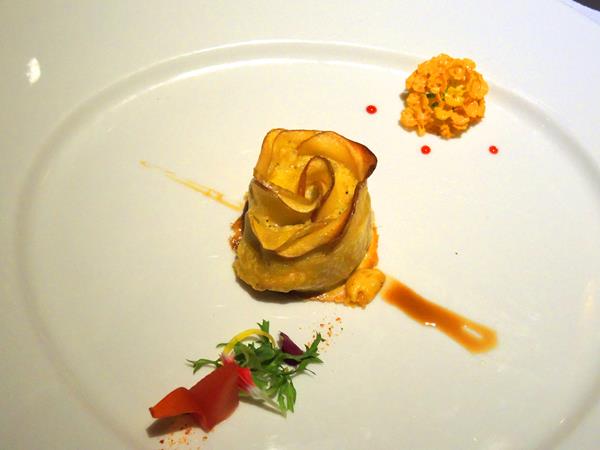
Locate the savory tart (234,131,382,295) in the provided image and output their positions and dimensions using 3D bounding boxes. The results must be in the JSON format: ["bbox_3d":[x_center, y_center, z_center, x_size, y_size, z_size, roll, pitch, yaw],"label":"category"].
[{"bbox_3d":[0.002,-0.005,0.277,0.051,0.035,0.049,4,44,0],"label":"savory tart"}]

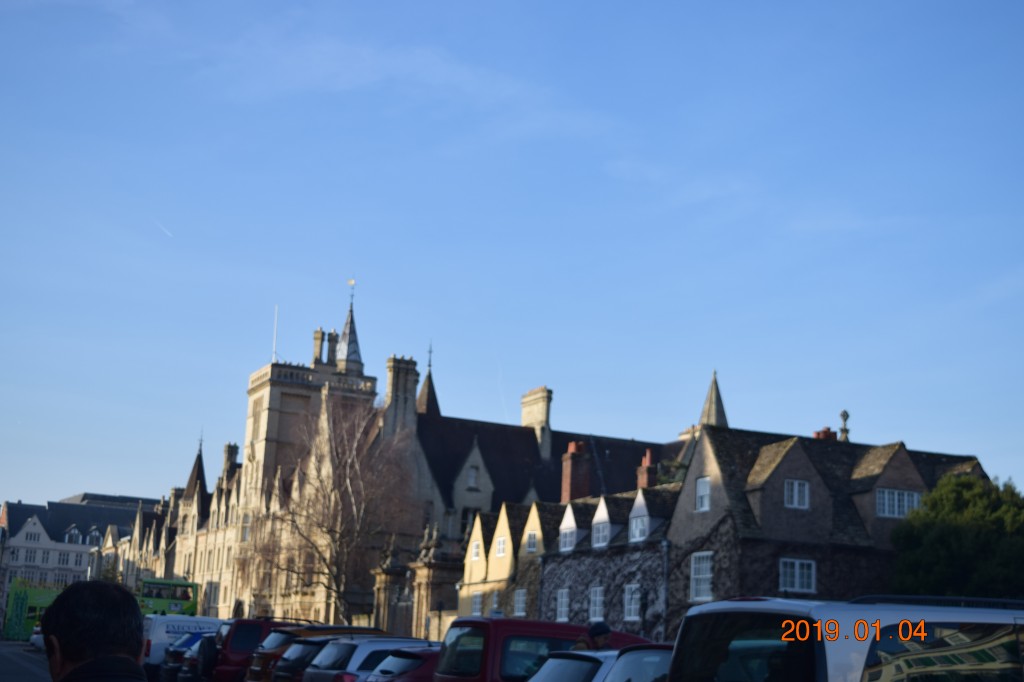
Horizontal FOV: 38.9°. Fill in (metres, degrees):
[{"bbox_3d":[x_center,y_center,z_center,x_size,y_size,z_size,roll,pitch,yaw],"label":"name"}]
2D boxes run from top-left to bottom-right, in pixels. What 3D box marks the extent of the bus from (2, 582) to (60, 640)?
[{"bbox_3d":[-23.753,15.634,83.500,10.900,4.150,2.500,10,-14,-31],"label":"bus"}]

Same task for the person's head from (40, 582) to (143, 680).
[{"bbox_3d":[-0.814,0.582,2.820,0.180,0.235,0.215,8,-13,-25],"label":"person's head"}]

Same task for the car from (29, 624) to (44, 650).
[{"bbox_3d":[-23.810,15.926,77.500,4.200,1.450,1.780,10,-14,-31],"label":"car"}]

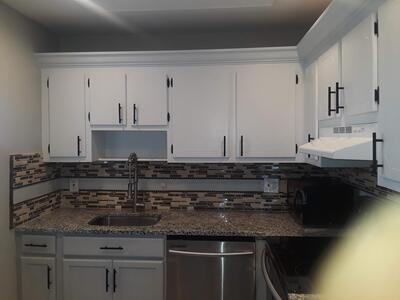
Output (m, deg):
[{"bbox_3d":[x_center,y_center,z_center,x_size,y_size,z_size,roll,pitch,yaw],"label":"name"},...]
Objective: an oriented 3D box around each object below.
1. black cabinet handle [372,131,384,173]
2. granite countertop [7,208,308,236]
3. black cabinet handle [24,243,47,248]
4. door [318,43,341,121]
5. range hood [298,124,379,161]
[{"bbox_3d":[0.641,0.012,1.162,0.038,0.150,0.012,0,2,5],"label":"black cabinet handle"},{"bbox_3d":[-0.160,0.543,2.480,2.243,0.033,0.655,0,2,5],"label":"granite countertop"},{"bbox_3d":[-1.130,0.661,2.245,0.150,0.012,0.038,0,2,5],"label":"black cabinet handle"},{"bbox_3d":[0.731,-0.367,1.819,0.020,0.388,0.334,0,2,5],"label":"door"},{"bbox_3d":[0.793,-0.045,1.625,0.455,0.147,0.763,0,2,5],"label":"range hood"}]

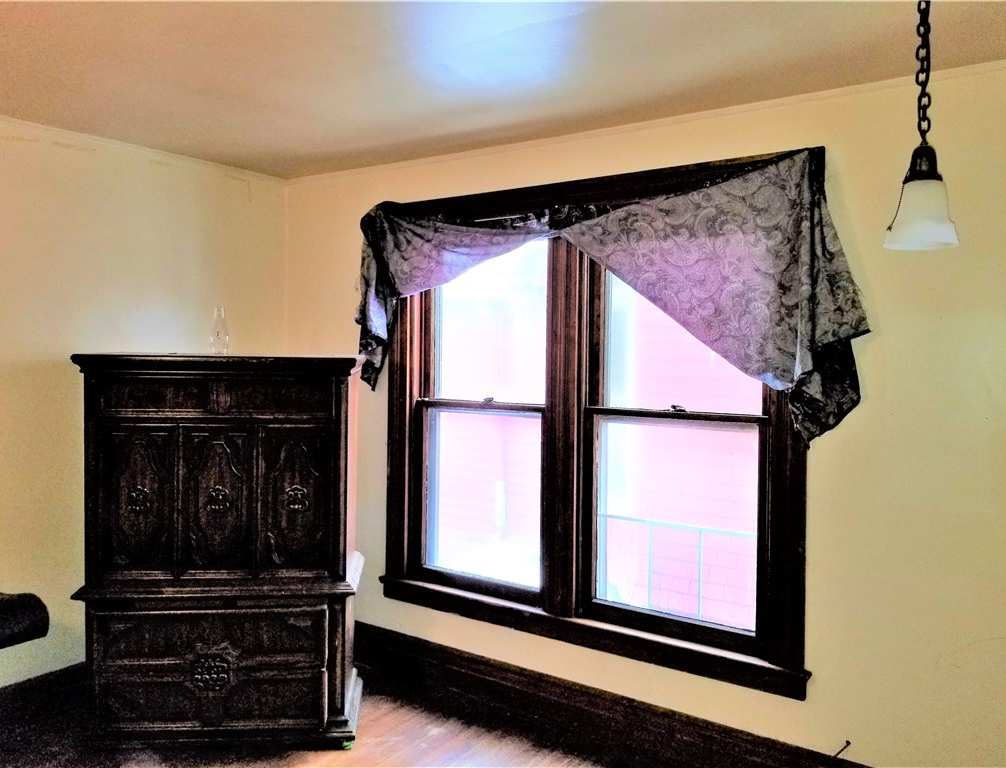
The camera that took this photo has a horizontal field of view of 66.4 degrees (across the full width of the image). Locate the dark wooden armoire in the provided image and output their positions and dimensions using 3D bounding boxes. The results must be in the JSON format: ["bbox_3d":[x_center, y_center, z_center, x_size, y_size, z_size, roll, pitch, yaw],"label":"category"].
[{"bbox_3d":[-1.098,0.644,3.122,1.030,1.514,0.489,1,2,-6],"label":"dark wooden armoire"}]

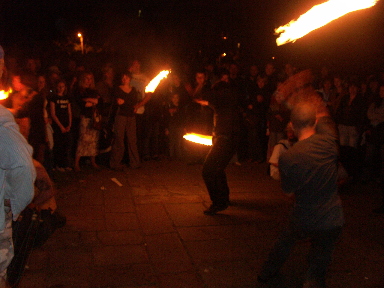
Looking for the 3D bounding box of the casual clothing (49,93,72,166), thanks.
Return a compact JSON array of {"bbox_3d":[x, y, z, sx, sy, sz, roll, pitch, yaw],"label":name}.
[{"bbox_3d":[-2.247,-0.226,7.428,0.400,1.242,0.260,-4,10,-23],"label":"casual clothing"}]

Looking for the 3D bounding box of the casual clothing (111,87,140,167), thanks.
[{"bbox_3d":[-1.171,-0.279,7.560,0.520,1.440,0.320,-1,9,-7],"label":"casual clothing"}]

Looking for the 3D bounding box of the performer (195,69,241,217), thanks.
[{"bbox_3d":[0.293,-0.014,5.146,0.520,1.650,0.480,-1,9,-7],"label":"performer"}]

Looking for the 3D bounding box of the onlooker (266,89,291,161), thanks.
[{"bbox_3d":[1.659,-0.341,8.190,0.460,1.409,0.320,2,9,11],"label":"onlooker"}]

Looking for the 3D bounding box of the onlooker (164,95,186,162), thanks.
[{"bbox_3d":[-0.317,-0.324,8.213,0.360,1.262,0.270,-1,9,-6],"label":"onlooker"}]

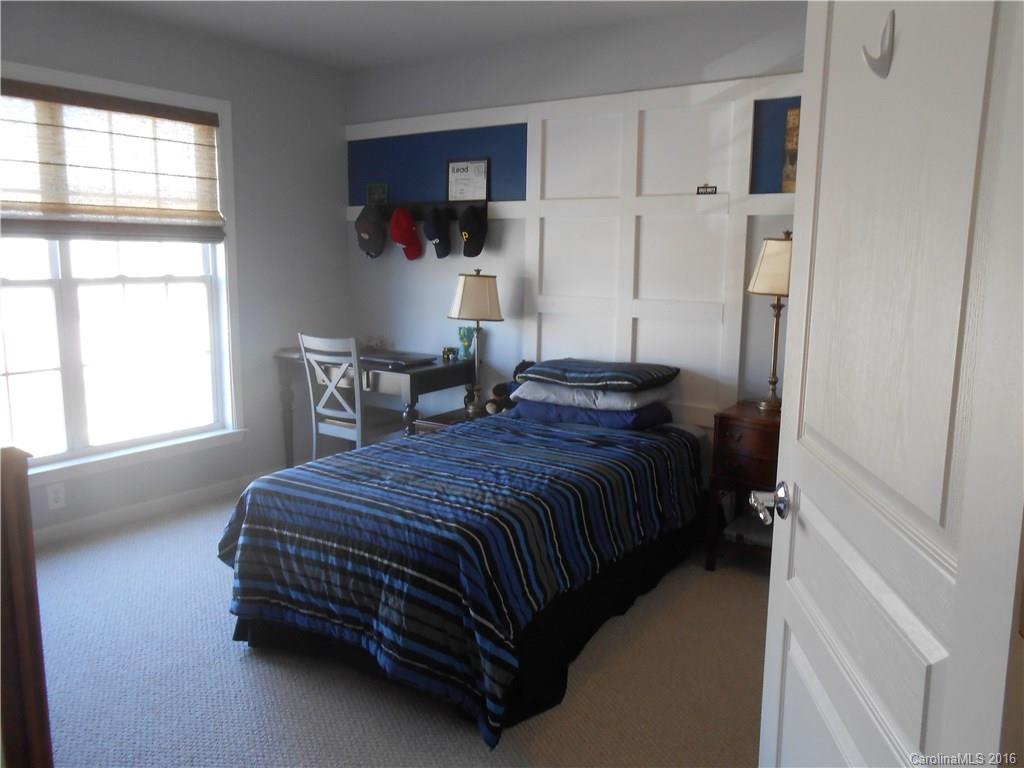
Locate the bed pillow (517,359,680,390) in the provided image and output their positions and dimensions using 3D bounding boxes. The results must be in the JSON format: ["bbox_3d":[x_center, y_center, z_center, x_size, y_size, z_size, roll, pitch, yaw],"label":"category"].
[{"bbox_3d":[0.403,-0.044,3.545,0.640,0.115,0.450,6,11,28],"label":"bed pillow"}]

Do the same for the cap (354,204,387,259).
[{"bbox_3d":[-0.853,-0.919,4.634,0.170,0.280,0.130,7,16,34],"label":"cap"}]

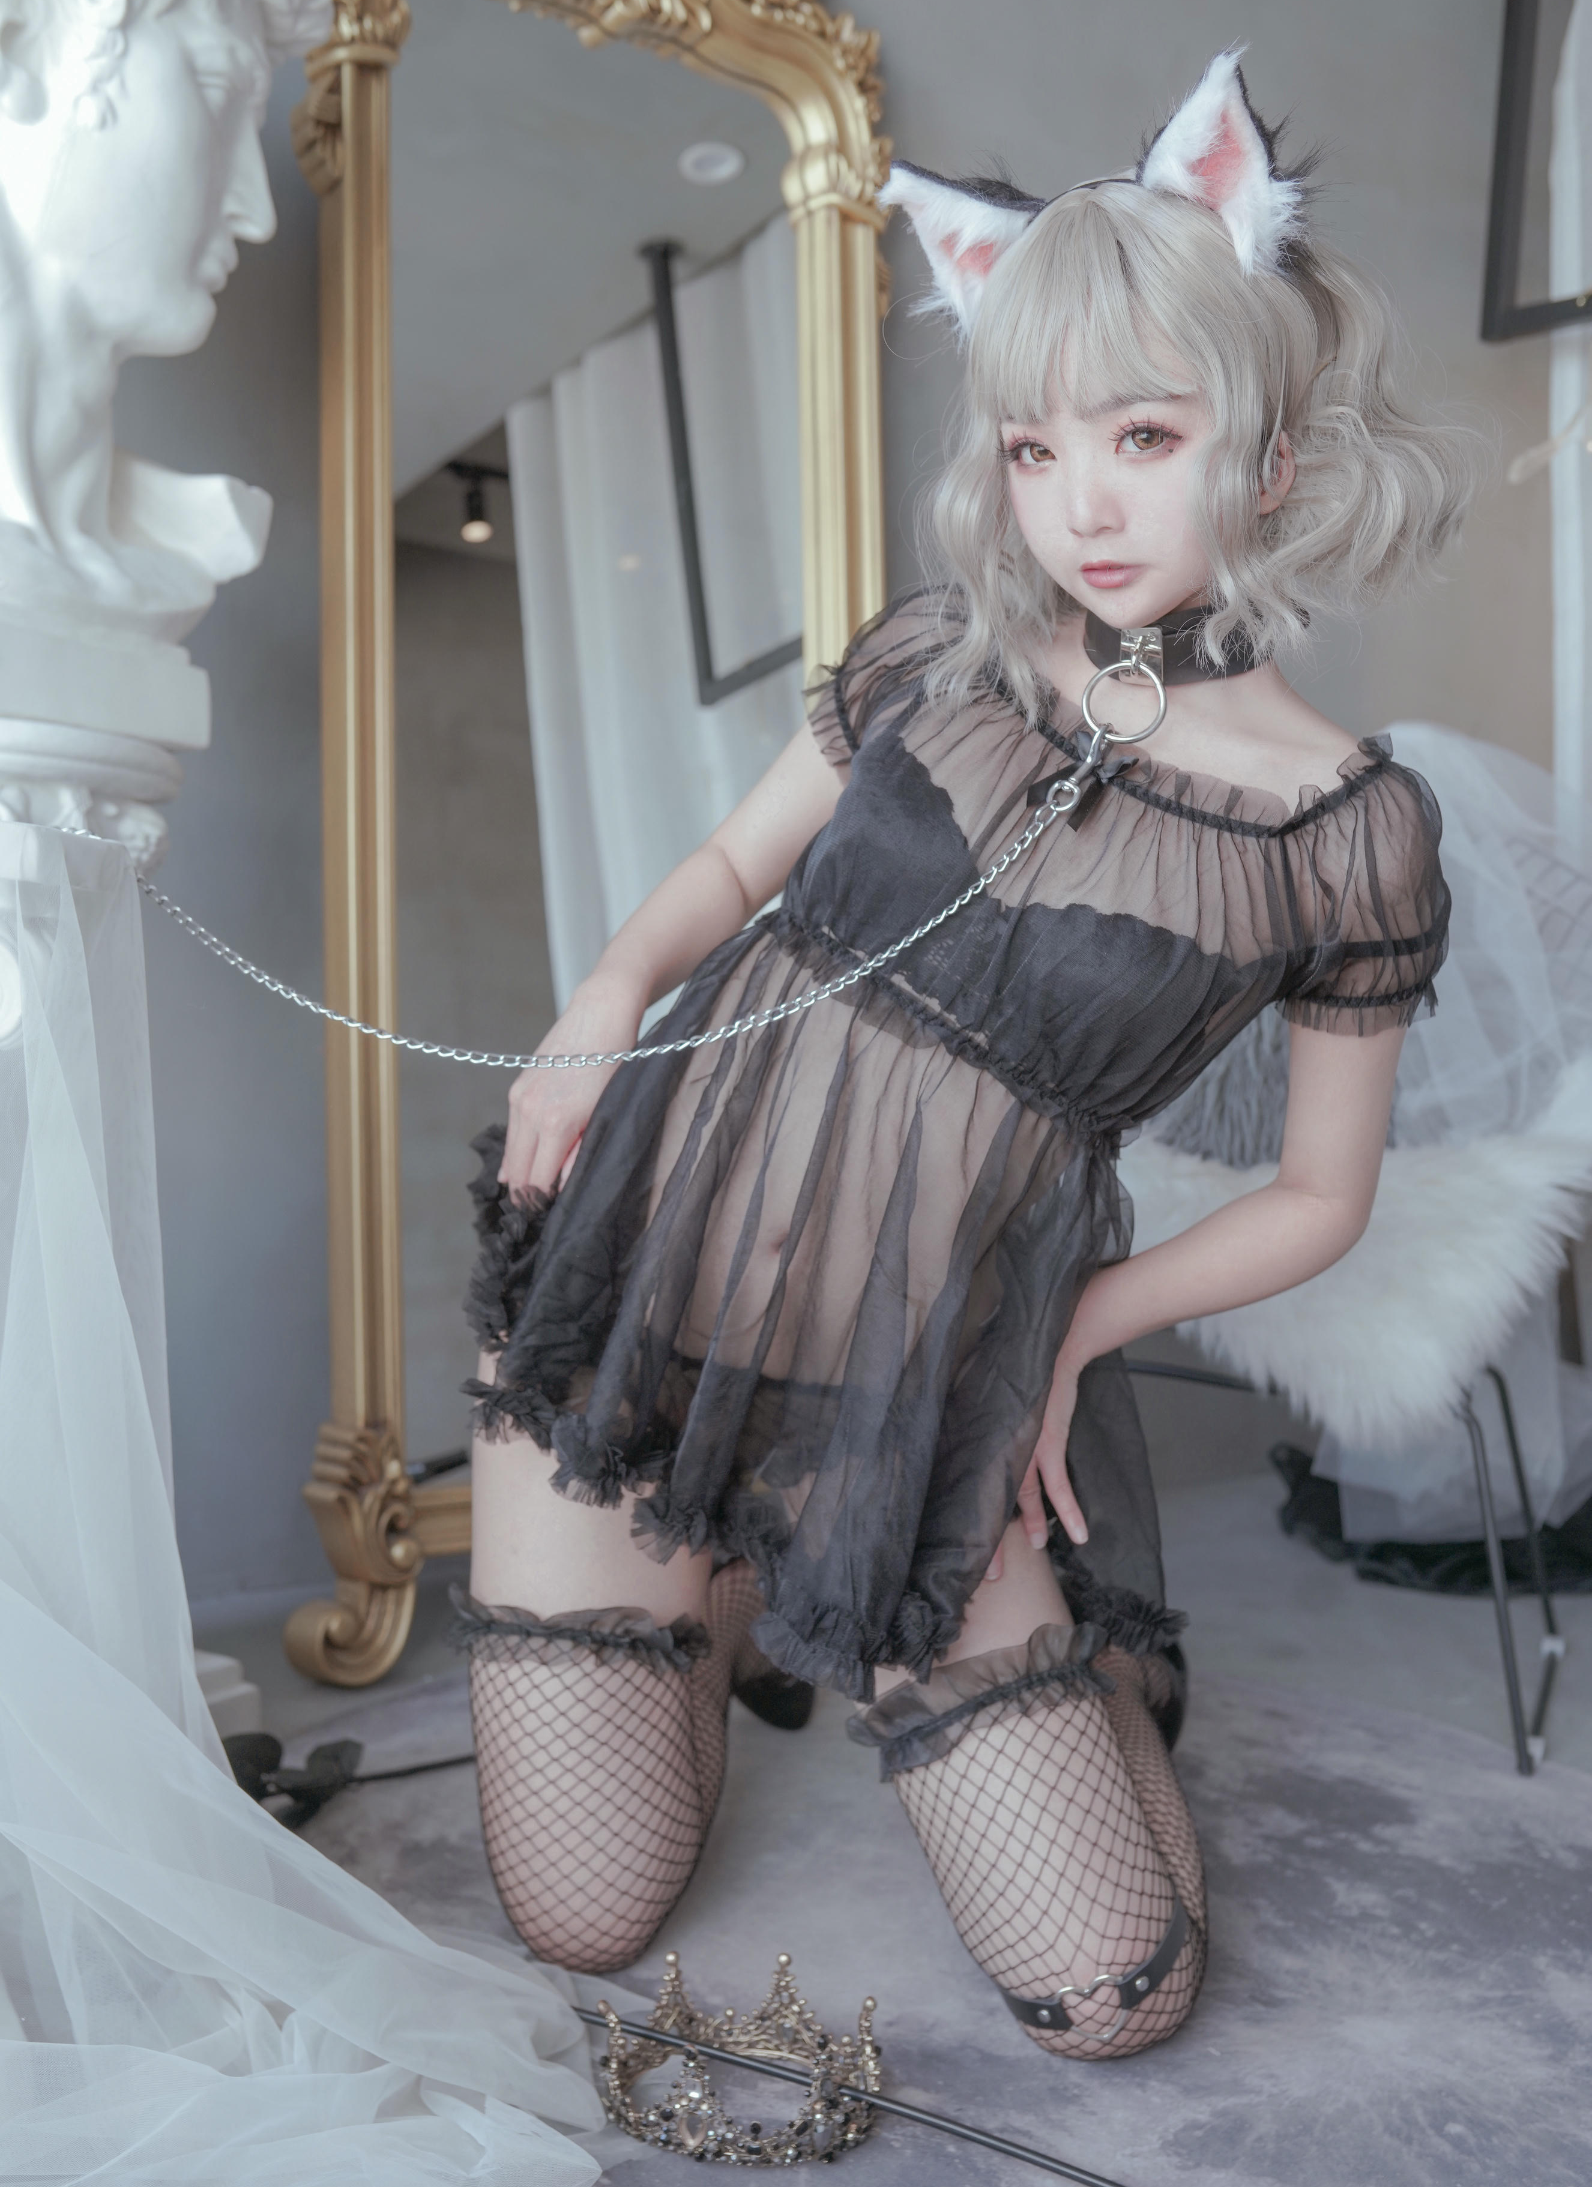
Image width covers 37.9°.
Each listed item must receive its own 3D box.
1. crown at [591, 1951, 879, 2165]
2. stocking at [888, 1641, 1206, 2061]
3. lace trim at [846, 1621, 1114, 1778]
[{"bbox_3d":[-0.031,0.535,1.298,0.155,0.070,0.148,1,3,0],"label":"crown"},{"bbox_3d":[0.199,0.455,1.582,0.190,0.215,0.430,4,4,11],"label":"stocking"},{"bbox_3d":[0.117,0.378,1.455,0.168,0.060,0.155,-25,-12,11],"label":"lace trim"}]

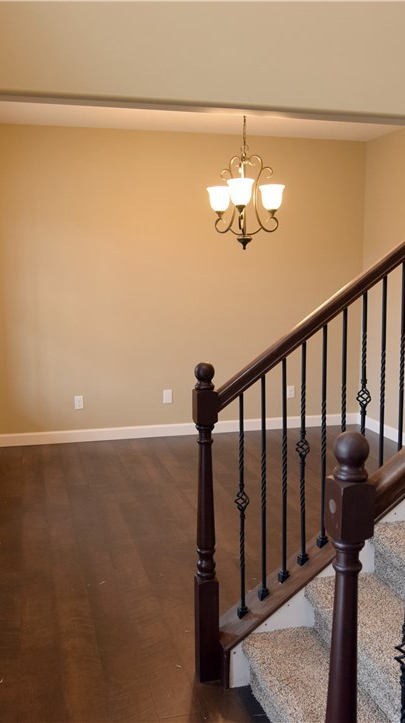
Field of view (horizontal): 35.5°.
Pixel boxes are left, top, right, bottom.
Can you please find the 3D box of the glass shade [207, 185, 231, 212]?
[{"bbox_3d":[0.108,-1.045,4.058,0.160,0.150,0.160,-1,8,0],"label":"glass shade"}]

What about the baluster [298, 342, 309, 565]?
[{"bbox_3d":[0.398,0.366,2.478,0.048,0.895,0.048,-3,9,-15],"label":"baluster"}]

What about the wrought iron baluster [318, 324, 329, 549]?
[{"bbox_3d":[0.479,0.301,2.491,0.032,0.895,0.032,-3,9,-15],"label":"wrought iron baluster"}]

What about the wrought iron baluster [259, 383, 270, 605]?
[{"bbox_3d":[0.228,0.482,2.383,0.032,0.873,0.032,-3,9,-15],"label":"wrought iron baluster"}]

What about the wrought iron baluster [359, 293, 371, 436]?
[{"bbox_3d":[0.641,0.172,2.518,0.048,0.895,0.048,-3,9,-15],"label":"wrought iron baluster"}]

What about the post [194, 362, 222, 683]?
[{"bbox_3d":[0.015,0.623,2.406,0.074,1.238,0.074,-3,9,-15],"label":"post"}]

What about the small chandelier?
[{"bbox_3d":[0.265,-1.164,3.991,0.500,0.889,0.500,-1,8,0],"label":"small chandelier"}]

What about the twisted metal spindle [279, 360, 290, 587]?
[{"bbox_3d":[0.307,0.420,2.396,0.032,0.873,0.032,-3,9,-15],"label":"twisted metal spindle"}]

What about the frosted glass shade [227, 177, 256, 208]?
[{"bbox_3d":[0.229,-1.017,3.797,0.160,0.150,0.160,-1,8,0],"label":"frosted glass shade"}]

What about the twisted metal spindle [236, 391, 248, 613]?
[{"bbox_3d":[0.154,0.561,2.437,0.048,0.895,0.048,-3,9,-15],"label":"twisted metal spindle"}]

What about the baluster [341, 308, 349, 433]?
[{"bbox_3d":[0.560,0.237,2.505,0.032,0.895,0.032,-3,9,-15],"label":"baluster"}]

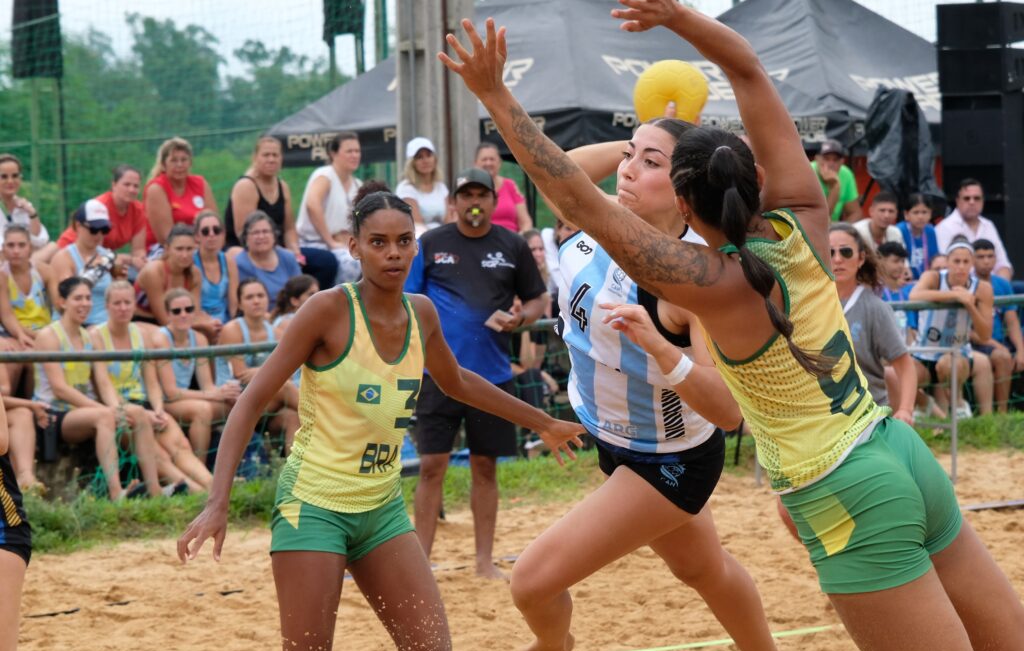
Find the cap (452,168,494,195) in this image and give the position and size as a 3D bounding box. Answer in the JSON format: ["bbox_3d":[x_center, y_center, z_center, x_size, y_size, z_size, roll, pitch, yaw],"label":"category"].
[{"bbox_3d":[-0.159,-0.599,14.300,0.175,0.125,0.260,0,3,3],"label":"cap"}]

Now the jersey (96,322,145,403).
[{"bbox_3d":[-2.099,0.205,18.400,0.330,0.460,0.230,-5,5,-16],"label":"jersey"}]

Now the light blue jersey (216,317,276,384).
[{"bbox_3d":[-1.430,0.153,18.600,0.350,0.460,0.250,3,10,-27],"label":"light blue jersey"}]

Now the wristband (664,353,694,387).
[{"bbox_3d":[0.343,0.090,7.020,0.036,0.064,0.060,42,-7,-25],"label":"wristband"}]

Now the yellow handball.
[{"bbox_3d":[0.347,-0.497,7.420,0.163,0.163,0.163,0,3,0],"label":"yellow handball"}]

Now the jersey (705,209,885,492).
[{"bbox_3d":[0.583,0.055,7.000,0.350,0.520,0.250,-18,-6,-42],"label":"jersey"}]

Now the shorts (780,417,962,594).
[{"bbox_3d":[0.729,0.364,6.900,0.270,0.290,0.360,-27,-6,38],"label":"shorts"}]

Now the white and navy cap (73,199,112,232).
[{"bbox_3d":[-2.317,-0.606,18.900,0.175,0.140,0.260,-1,13,-30],"label":"white and navy cap"}]

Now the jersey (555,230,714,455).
[{"bbox_3d":[0.267,0.034,7.250,0.360,0.490,0.250,-5,2,43],"label":"jersey"}]

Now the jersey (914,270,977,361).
[{"bbox_3d":[2.541,-0.059,20.100,0.370,0.520,0.260,3,13,-18],"label":"jersey"}]

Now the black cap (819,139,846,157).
[{"bbox_3d":[2.206,-1.225,23.500,0.175,0.125,0.260,0,3,6],"label":"black cap"}]

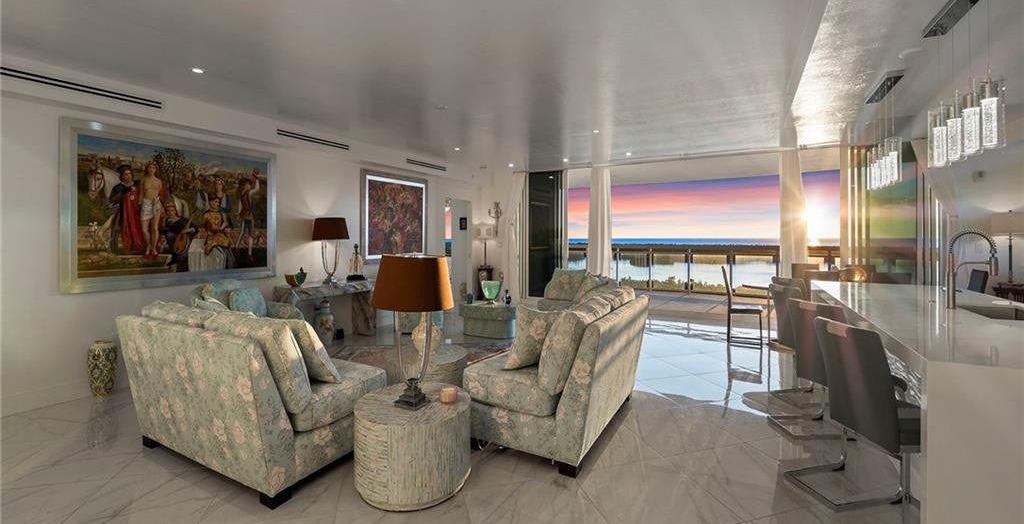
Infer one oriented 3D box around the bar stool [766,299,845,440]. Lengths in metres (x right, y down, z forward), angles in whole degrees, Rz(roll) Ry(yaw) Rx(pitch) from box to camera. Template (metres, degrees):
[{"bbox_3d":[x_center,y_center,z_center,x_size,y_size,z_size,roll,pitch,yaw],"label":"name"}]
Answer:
[{"bbox_3d":[1.840,0.729,2.240,0.480,1.000,0.380,0,2,-12],"label":"bar stool"}]

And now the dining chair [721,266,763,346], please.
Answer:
[{"bbox_3d":[3.165,0.546,5.450,0.490,1.020,0.440,1,2,30],"label":"dining chair"}]

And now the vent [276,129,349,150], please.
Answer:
[{"bbox_3d":[-2.413,-1.492,4.864,0.040,0.080,0.960,2,4,29],"label":"vent"}]

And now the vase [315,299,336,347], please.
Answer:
[{"bbox_3d":[-2.277,0.735,4.914,0.270,0.600,0.270,2,4,29],"label":"vase"}]

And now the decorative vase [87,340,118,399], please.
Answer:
[{"bbox_3d":[-3.538,0.925,3.434,0.180,0.480,0.180,1,2,30],"label":"decorative vase"}]

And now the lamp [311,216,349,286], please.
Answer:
[{"bbox_3d":[-2.302,-0.151,5.050,0.450,0.860,0.450,2,4,29],"label":"lamp"}]

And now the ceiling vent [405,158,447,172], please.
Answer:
[{"bbox_3d":[-1.409,-1.616,6.647,0.040,0.080,0.960,2,4,29],"label":"ceiling vent"}]

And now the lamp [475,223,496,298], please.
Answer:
[{"bbox_3d":[-0.566,-0.099,8.500,0.480,1.600,0.460,0,2,0],"label":"lamp"}]

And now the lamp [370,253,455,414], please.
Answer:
[{"bbox_3d":[-0.556,0.379,2.248,0.480,0.830,0.410,1,2,30],"label":"lamp"}]

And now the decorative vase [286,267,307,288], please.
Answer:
[{"bbox_3d":[-2.544,0.180,4.720,0.150,0.235,0.235,2,4,29],"label":"decorative vase"}]

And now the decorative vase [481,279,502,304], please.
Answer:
[{"bbox_3d":[-0.294,0.432,5.700,0.310,0.380,0.280,-1,2,-30],"label":"decorative vase"}]

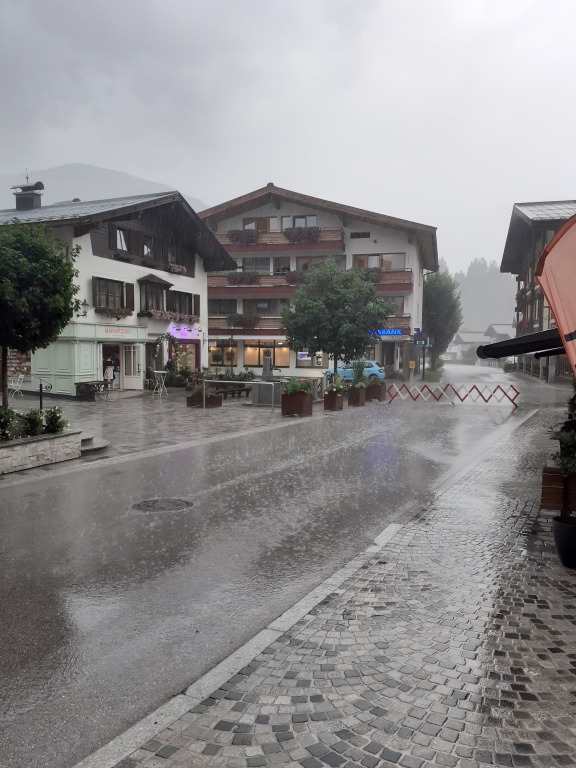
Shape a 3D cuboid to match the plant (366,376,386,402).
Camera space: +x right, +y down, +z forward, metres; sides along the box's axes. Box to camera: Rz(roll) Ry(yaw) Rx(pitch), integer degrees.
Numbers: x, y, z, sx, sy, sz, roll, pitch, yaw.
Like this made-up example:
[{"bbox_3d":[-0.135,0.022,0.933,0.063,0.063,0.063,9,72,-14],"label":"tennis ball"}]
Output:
[{"bbox_3d":[3.490,0.192,23.969,0.750,0.980,0.680,3,5,29],"label":"plant"}]

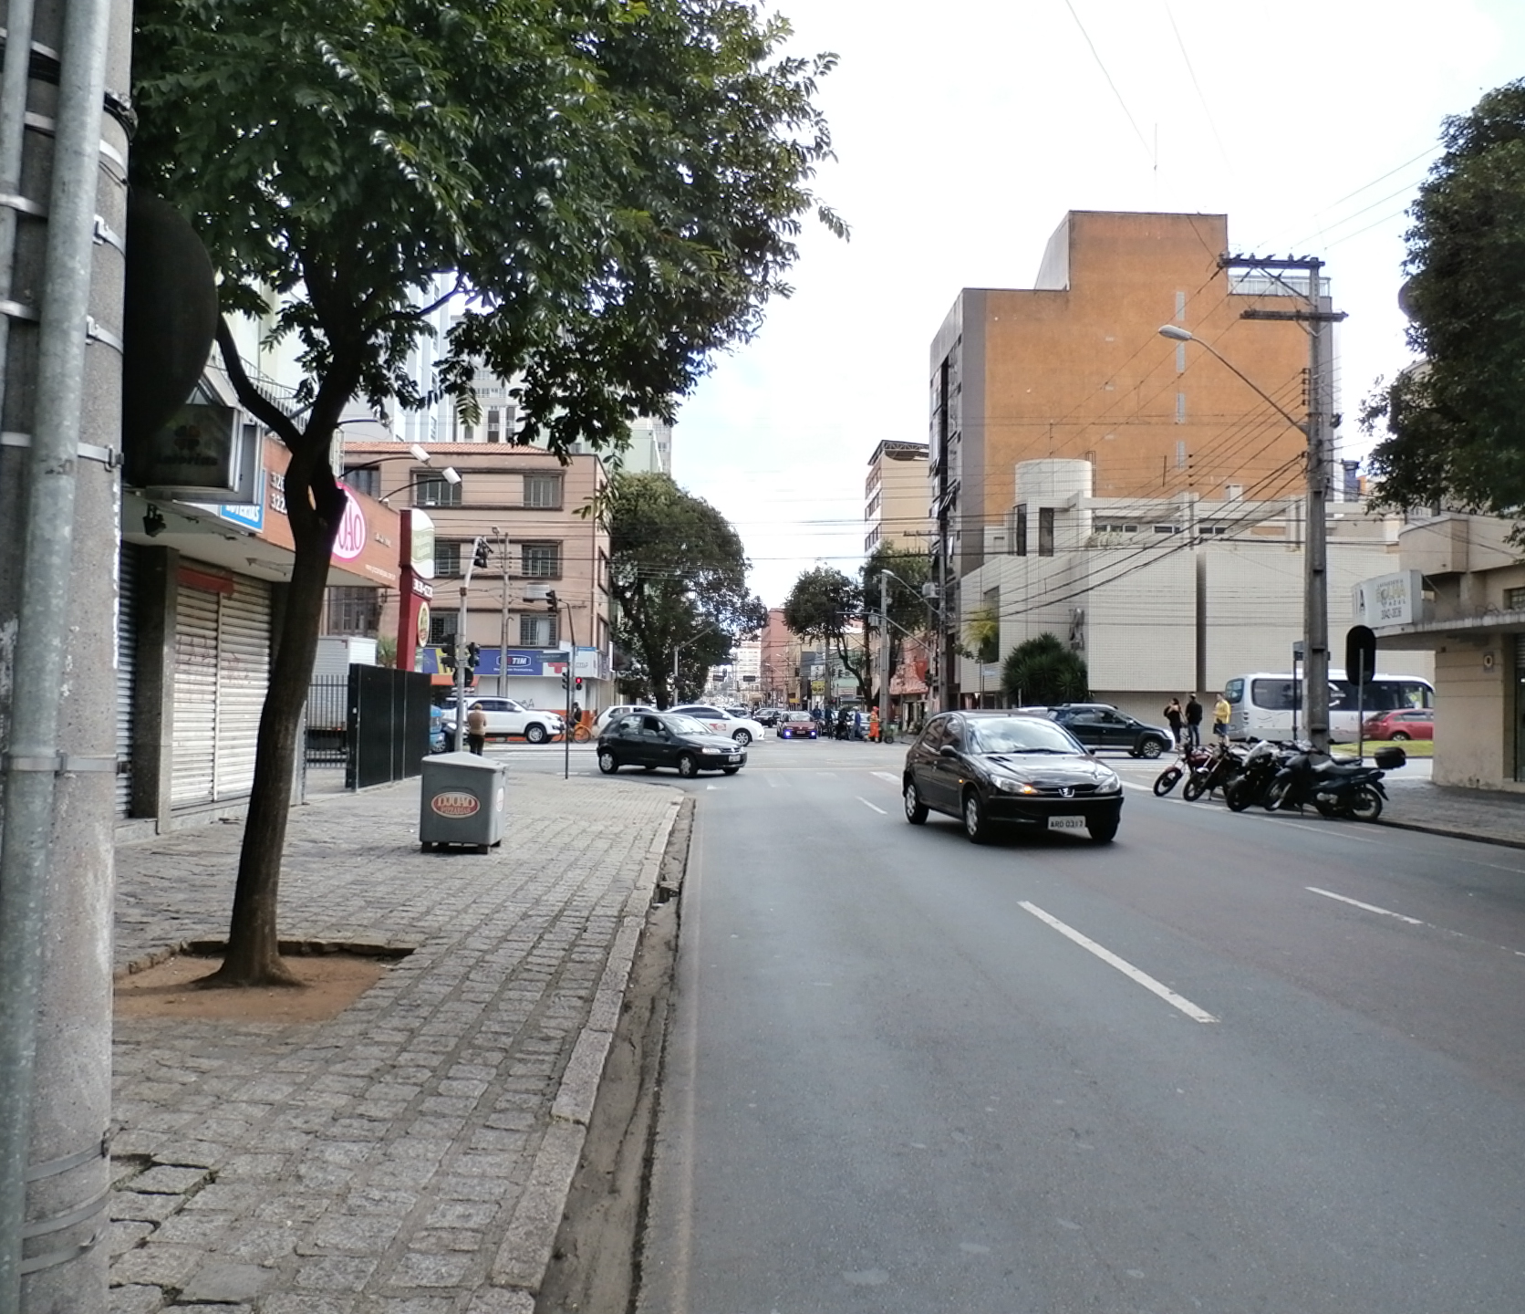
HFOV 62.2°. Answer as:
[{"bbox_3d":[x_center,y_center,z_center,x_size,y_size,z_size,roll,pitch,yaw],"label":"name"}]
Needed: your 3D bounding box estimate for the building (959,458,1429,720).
[{"bbox_3d":[21.179,-2.643,62.481,19.500,13.500,16.000,0,-2,-3],"label":"building"}]

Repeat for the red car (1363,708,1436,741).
[{"bbox_3d":[24.170,2.630,45.944,4.300,1.470,1.770,1,-2,-2],"label":"red car"}]

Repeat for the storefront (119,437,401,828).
[{"bbox_3d":[-5.949,-0.087,15.112,1.800,4.150,5.300,1,-2,-2],"label":"storefront"}]

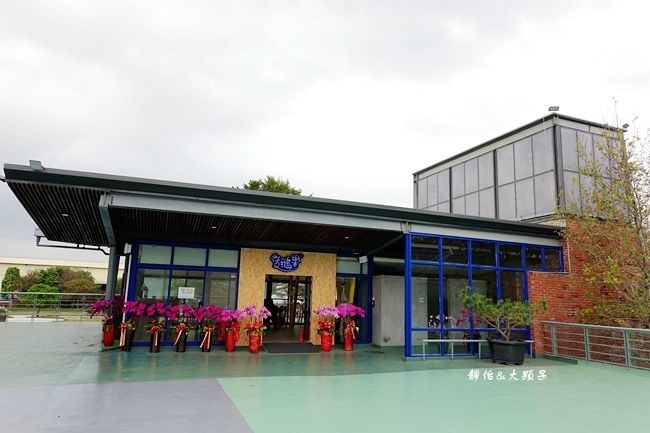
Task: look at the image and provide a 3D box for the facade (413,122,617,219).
[{"bbox_3d":[7.343,-0.787,17.878,3.333,3.038,7.952,6,-11,-21],"label":"facade"}]

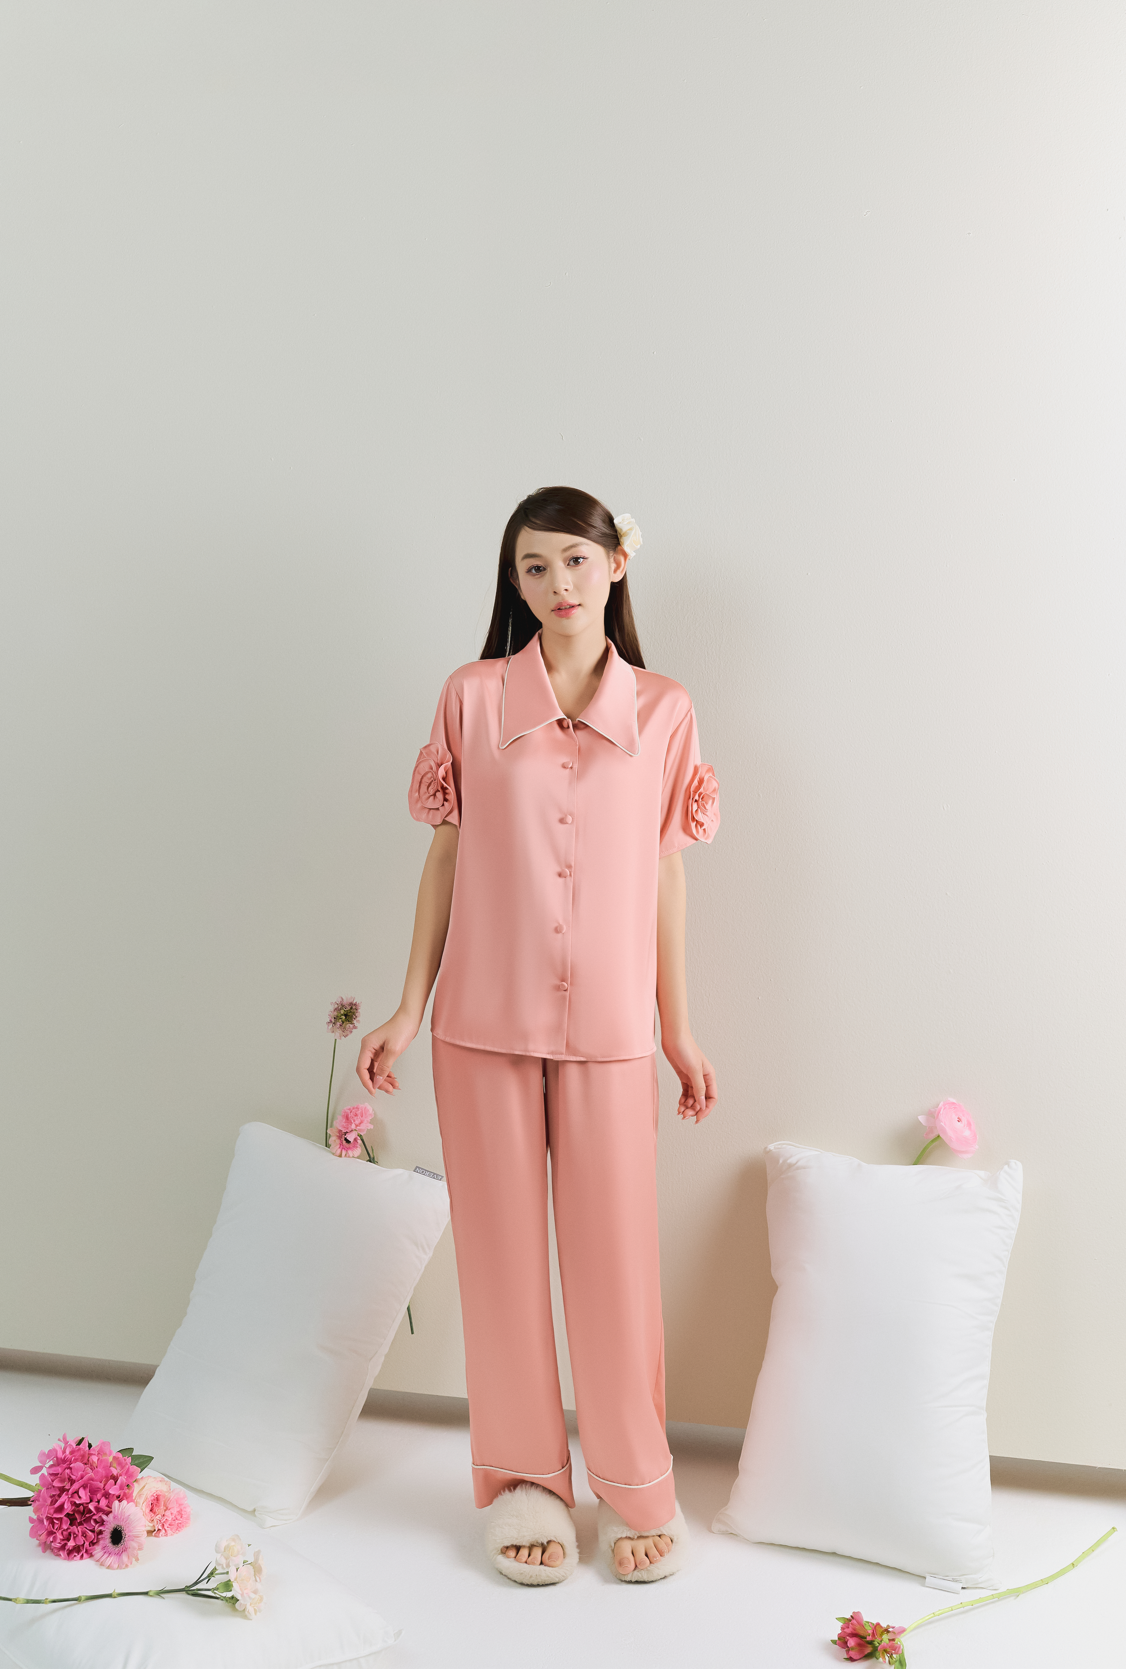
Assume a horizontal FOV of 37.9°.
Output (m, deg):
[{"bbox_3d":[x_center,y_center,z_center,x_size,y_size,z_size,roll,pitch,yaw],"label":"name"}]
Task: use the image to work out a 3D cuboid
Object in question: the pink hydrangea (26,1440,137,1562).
[{"bbox_3d":[-0.715,0.991,2.450,0.165,0.175,0.165,-2,1,-27],"label":"pink hydrangea"}]

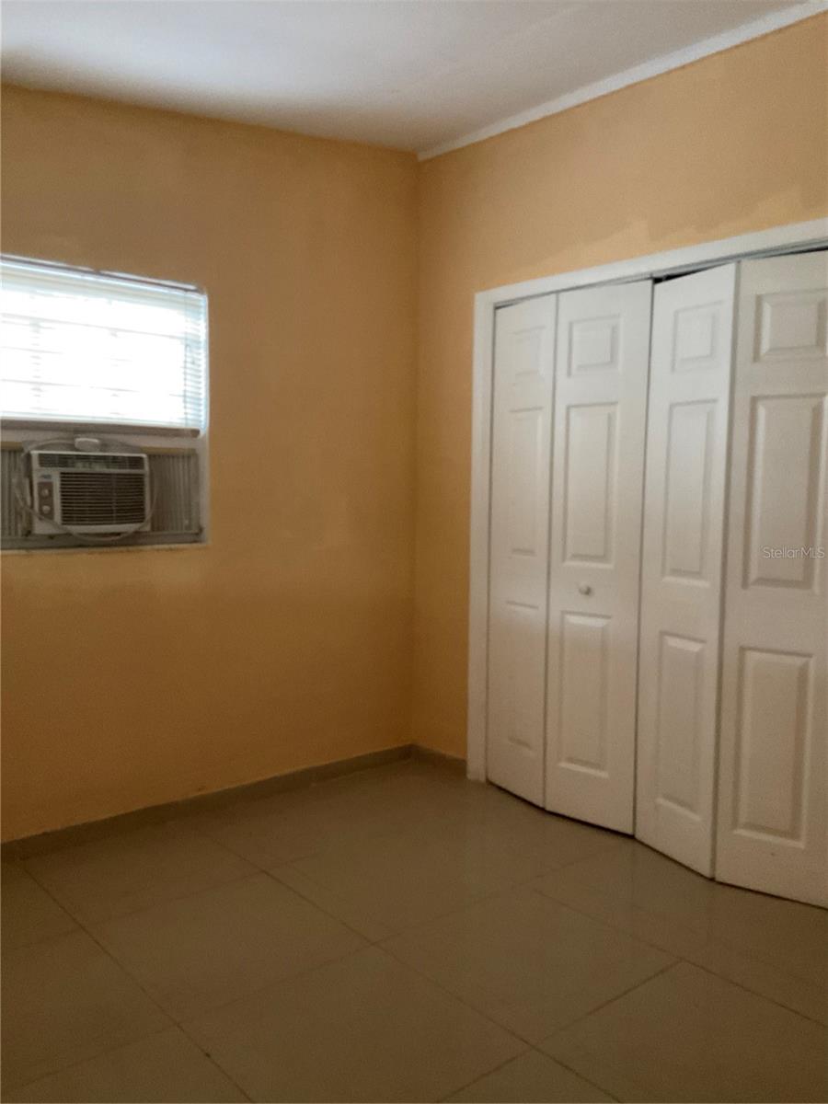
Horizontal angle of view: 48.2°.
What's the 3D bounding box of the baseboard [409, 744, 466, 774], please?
[{"bbox_3d":[0.116,0.949,4.220,0.014,0.080,0.376,-4,6,-40],"label":"baseboard"}]

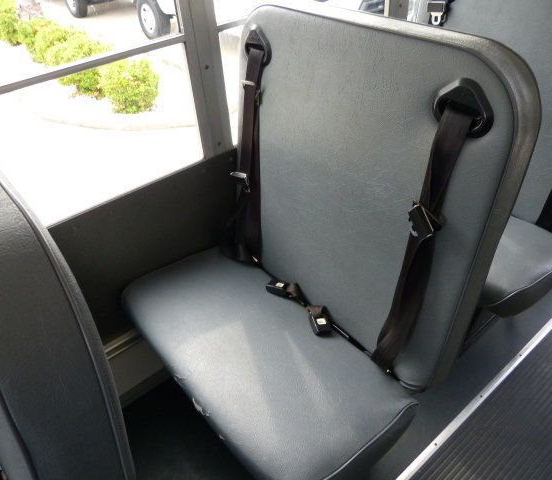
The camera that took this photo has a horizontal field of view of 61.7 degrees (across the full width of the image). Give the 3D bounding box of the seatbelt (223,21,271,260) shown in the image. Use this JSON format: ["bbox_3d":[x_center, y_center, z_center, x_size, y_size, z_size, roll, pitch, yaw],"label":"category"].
[{"bbox_3d":[-0.087,-0.225,1.274,0.062,0.667,0.138,-21,41,-33],"label":"seatbelt"}]

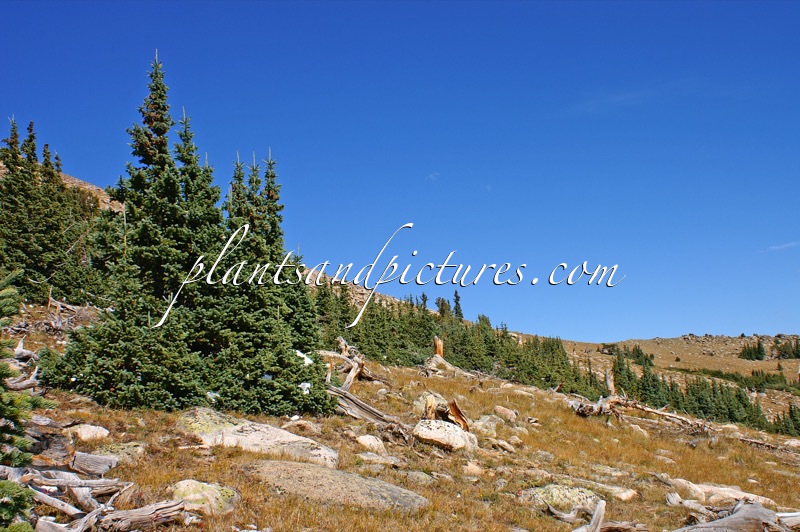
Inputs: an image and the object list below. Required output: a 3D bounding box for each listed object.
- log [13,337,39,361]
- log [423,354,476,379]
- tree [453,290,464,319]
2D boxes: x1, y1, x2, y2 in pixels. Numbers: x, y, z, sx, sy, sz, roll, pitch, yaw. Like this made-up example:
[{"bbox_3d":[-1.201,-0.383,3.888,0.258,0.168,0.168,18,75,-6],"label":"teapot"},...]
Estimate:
[{"bbox_3d":[-6.287,1.385,12.300,0.400,0.380,0.200,-1,-5,10],"label":"log"},{"bbox_3d":[1.148,2.332,17.000,1.200,0.500,0.600,0,-2,-8],"label":"log"},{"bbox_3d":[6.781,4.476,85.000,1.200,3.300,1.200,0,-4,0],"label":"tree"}]

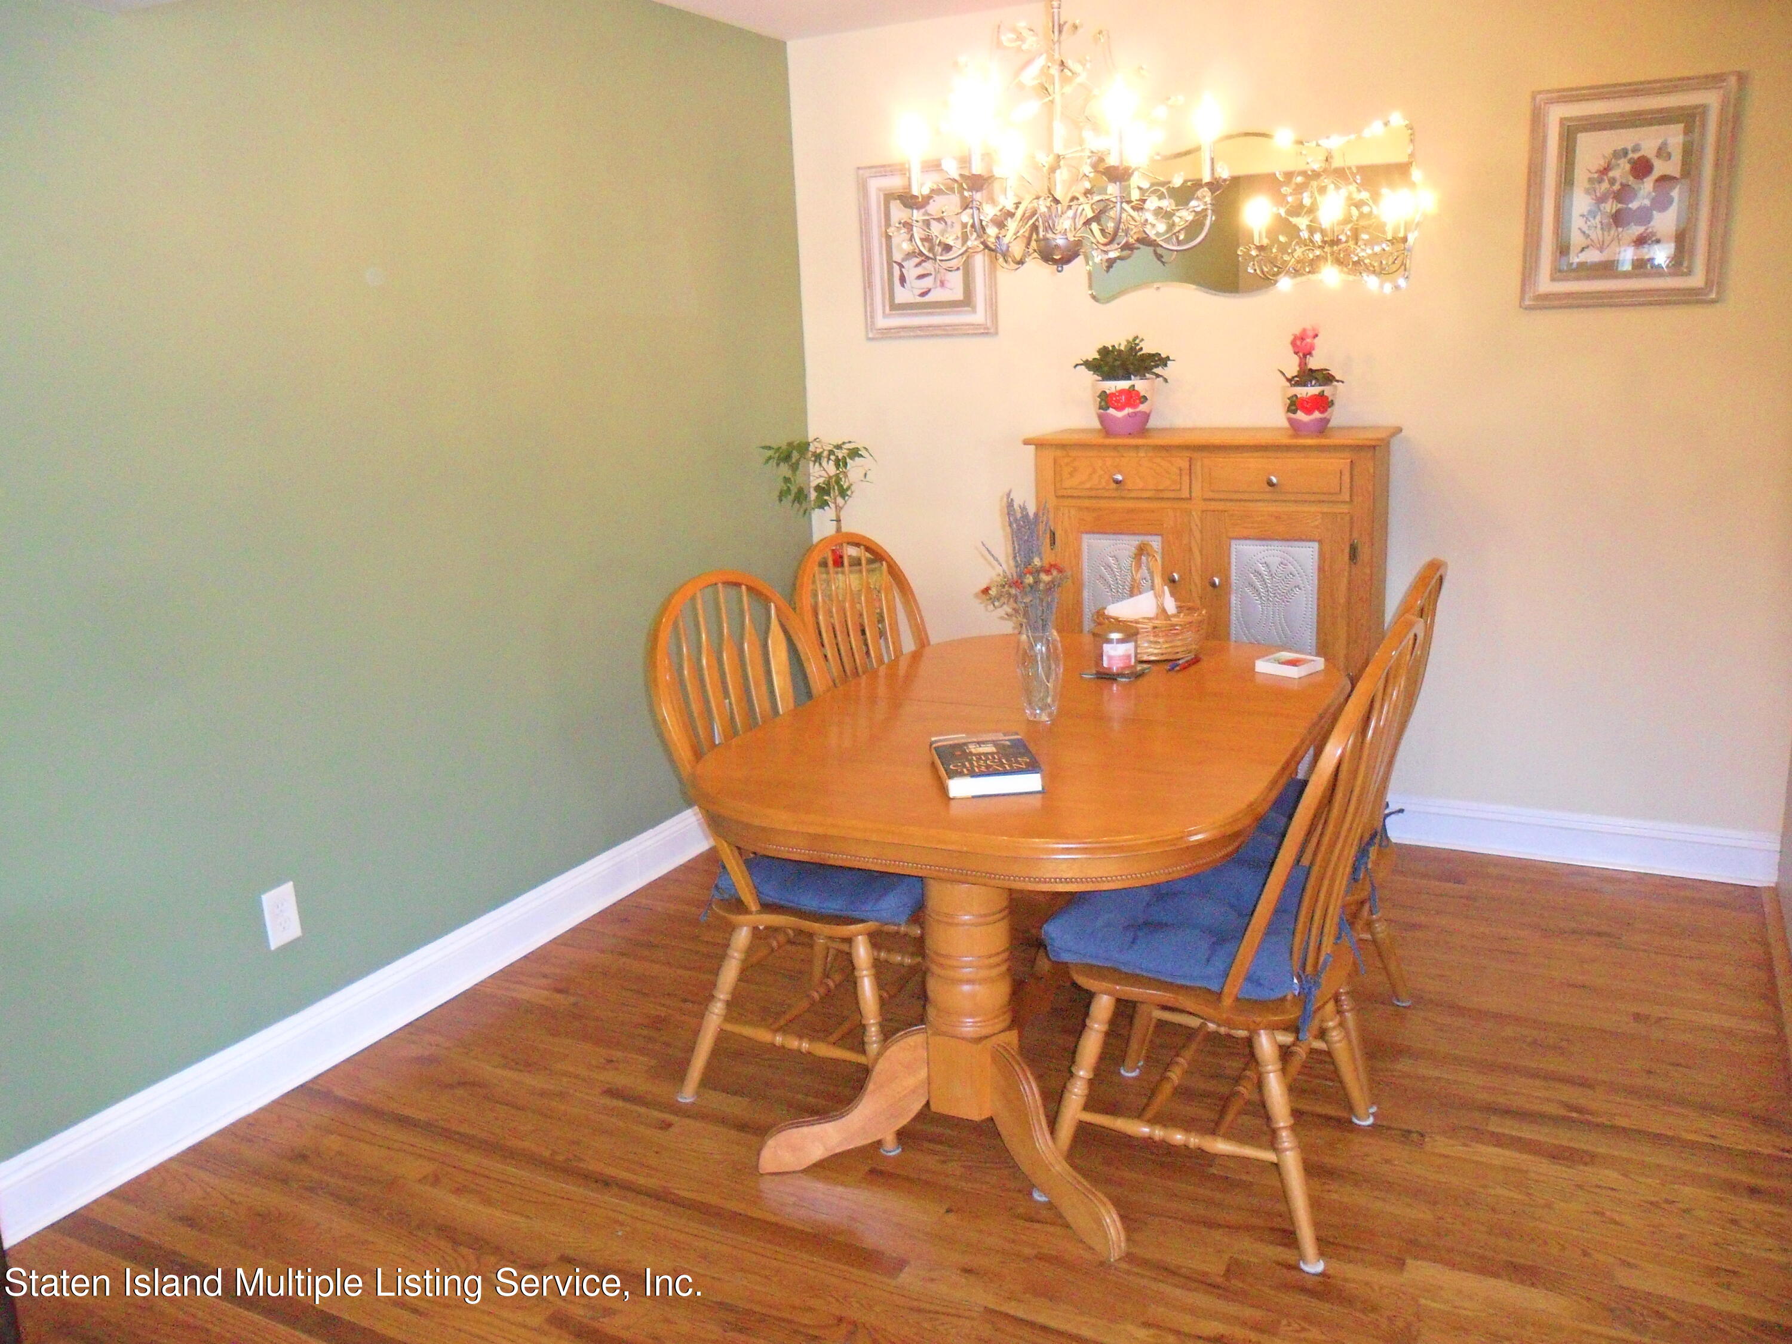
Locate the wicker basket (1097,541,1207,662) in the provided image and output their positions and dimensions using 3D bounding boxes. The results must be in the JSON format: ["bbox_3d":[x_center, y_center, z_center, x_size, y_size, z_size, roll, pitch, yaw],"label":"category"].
[{"bbox_3d":[0.599,-0.173,3.302,0.250,0.265,0.220,0,14,8],"label":"wicker basket"}]

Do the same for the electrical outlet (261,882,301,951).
[{"bbox_3d":[-1.294,0.517,2.957,0.009,0.124,0.077,5,15,28],"label":"electrical outlet"}]

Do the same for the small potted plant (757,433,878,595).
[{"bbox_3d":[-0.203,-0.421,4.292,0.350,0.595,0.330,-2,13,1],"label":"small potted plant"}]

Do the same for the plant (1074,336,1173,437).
[{"bbox_3d":[0.657,-0.836,4.072,0.250,0.281,0.220,5,15,28],"label":"plant"}]

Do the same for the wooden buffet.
[{"bbox_3d":[0.914,-0.078,4.107,0.983,1.227,0.375,5,15,28],"label":"wooden buffet"}]

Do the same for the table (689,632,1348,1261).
[{"bbox_3d":[0.331,0.454,2.960,1.066,0.773,1.560,5,15,28],"label":"table"}]

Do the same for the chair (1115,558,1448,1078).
[{"bbox_3d":[0.847,0.287,2.963,0.580,1.056,0.530,5,15,28],"label":"chair"}]

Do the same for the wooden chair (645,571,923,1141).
[{"bbox_3d":[-0.149,0.338,2.915,0.580,1.056,0.530,5,15,28],"label":"wooden chair"}]

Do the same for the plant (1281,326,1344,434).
[{"bbox_3d":[1.138,-0.798,3.820,0.165,0.291,0.150,5,15,28],"label":"plant"}]

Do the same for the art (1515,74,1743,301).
[{"bbox_3d":[1.841,-1.204,3.530,0.455,0.539,0.030,5,15,28],"label":"art"}]

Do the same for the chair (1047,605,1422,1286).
[{"bbox_3d":[0.598,0.406,2.507,0.580,1.056,0.530,5,15,28],"label":"chair"}]

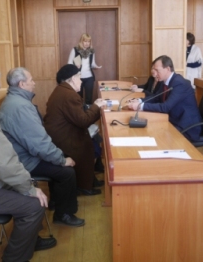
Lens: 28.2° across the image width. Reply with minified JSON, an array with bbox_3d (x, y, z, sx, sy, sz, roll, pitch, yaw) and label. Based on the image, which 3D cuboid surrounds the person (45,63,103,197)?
[{"bbox_3d":[-0.271,-0.016,4.000,0.620,1.290,0.500,-3,12,-6],"label":"person"}]

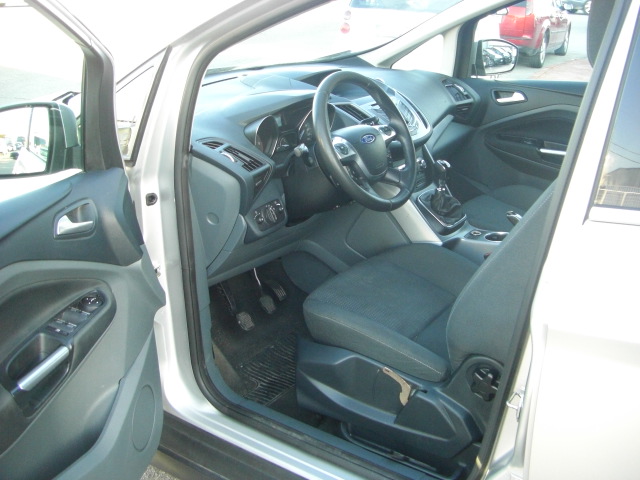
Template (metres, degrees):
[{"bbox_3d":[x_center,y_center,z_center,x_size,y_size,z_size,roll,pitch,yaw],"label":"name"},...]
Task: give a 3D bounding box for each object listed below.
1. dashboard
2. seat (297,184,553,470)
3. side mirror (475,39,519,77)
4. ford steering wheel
[{"bbox_3d":[0.027,-0.325,2.316,0.580,0.480,1.420,14,25,34],"label":"dashboard"},{"bbox_3d":[0.420,-0.039,1.623,0.820,1.120,0.540,14,25,34],"label":"seat"},{"bbox_3d":[0.709,-0.737,2.842,0.220,0.155,0.110,-18,27,-38],"label":"side mirror"},{"bbox_3d":[0.107,-0.244,1.793,0.110,0.375,0.375,-21,3,41],"label":"ford steering wheel"}]

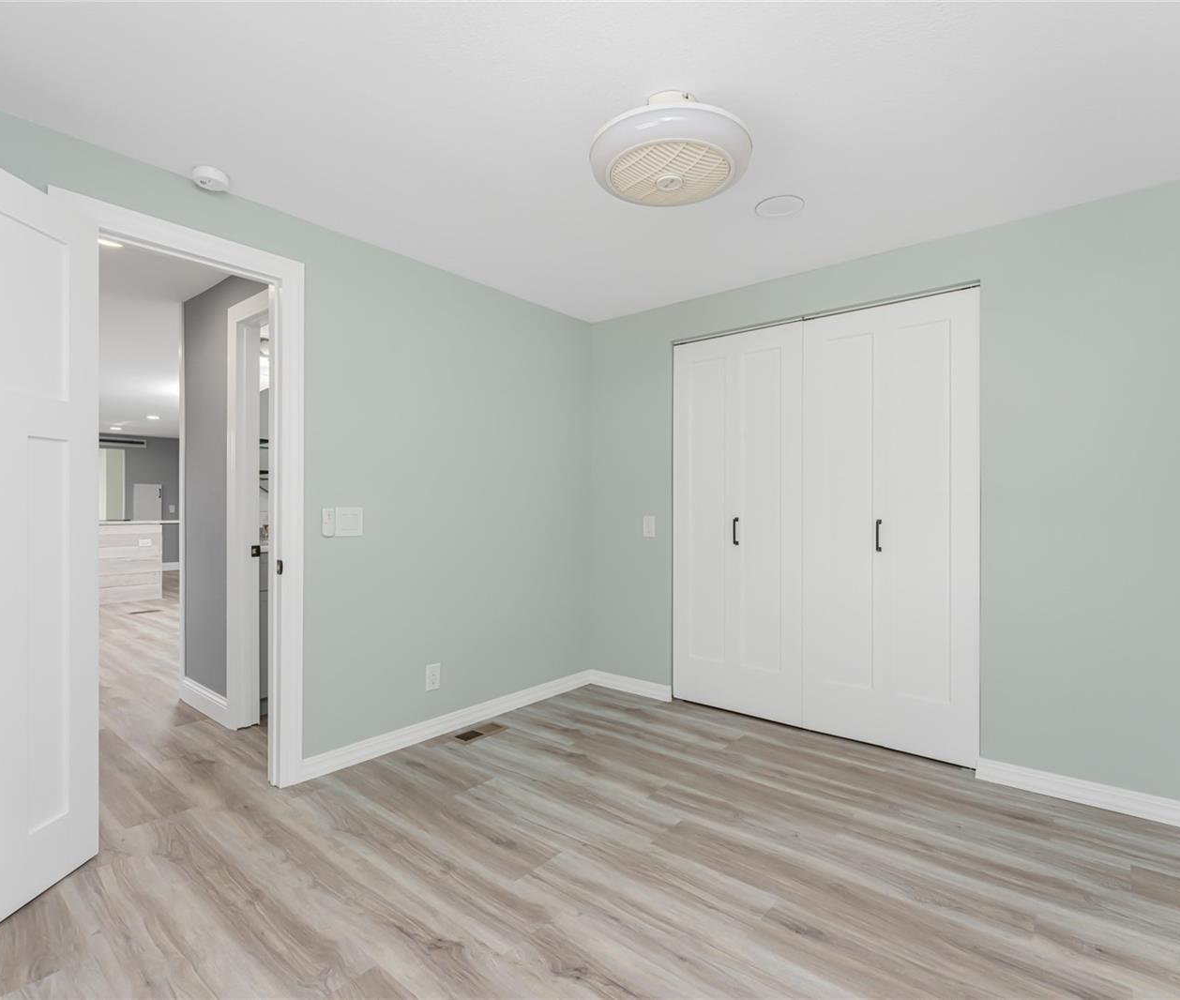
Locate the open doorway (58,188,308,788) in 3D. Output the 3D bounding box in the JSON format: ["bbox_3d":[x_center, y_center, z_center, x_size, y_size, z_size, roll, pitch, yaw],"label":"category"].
[{"bbox_3d":[-1.480,0.094,2.152,0.140,2.157,0.781,0,0,41],"label":"open doorway"}]

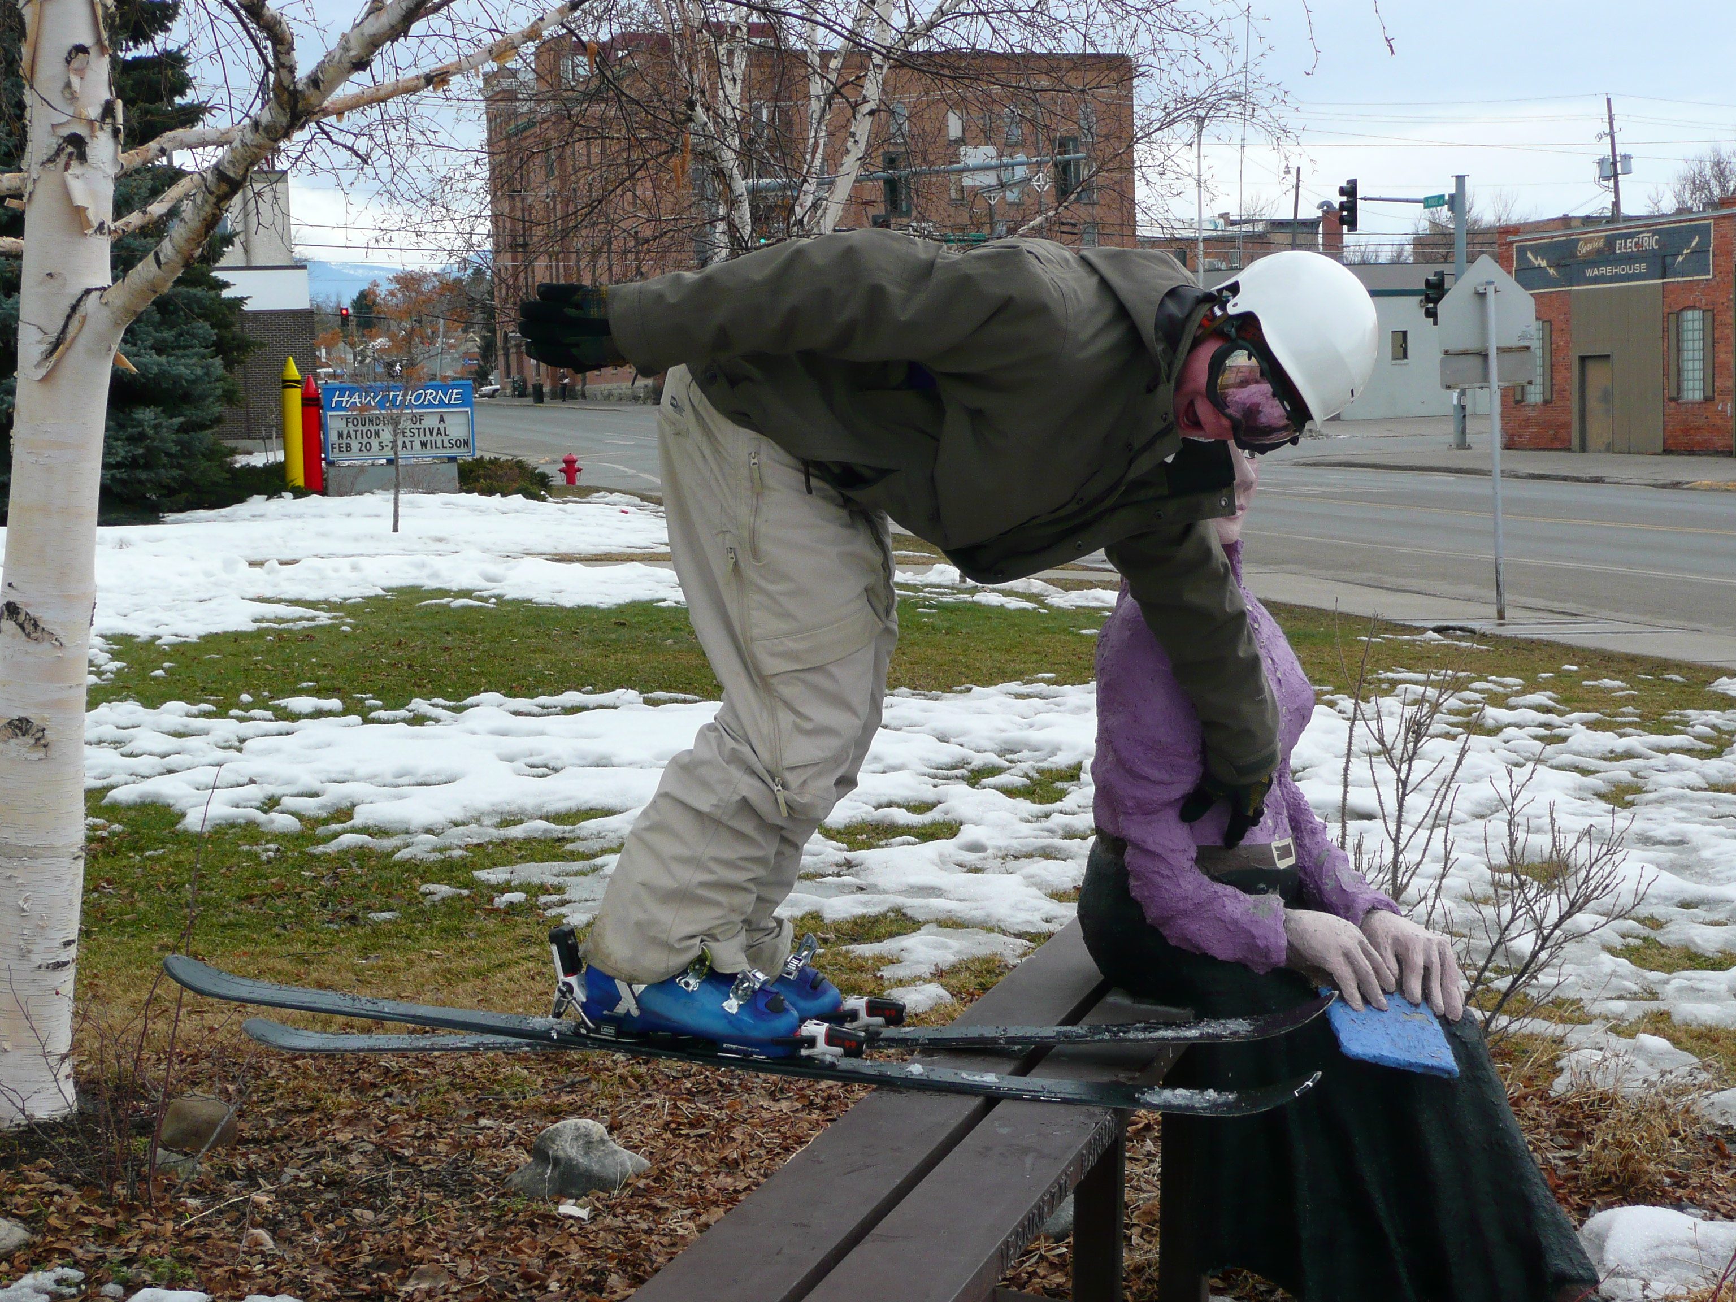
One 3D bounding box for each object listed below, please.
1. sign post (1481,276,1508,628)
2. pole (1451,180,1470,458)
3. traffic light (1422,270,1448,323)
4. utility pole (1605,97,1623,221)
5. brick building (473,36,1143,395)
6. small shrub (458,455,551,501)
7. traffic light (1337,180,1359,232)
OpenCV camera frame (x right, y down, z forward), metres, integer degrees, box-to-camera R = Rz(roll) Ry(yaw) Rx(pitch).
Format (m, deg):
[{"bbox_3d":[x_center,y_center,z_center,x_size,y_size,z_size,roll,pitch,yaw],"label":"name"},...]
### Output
[{"bbox_3d":[5.649,-1.799,24.800,0.075,3.070,0.075,-5,6,-19],"label":"sign post"},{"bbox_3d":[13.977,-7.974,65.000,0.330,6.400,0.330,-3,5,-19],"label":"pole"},{"bbox_3d":[13.423,-8.352,65.200,0.420,1.280,0.460,-3,5,-19],"label":"traffic light"},{"bbox_3d":[35.200,-18.975,128.806,0.330,13.786,0.330,-9,7,-18],"label":"utility pole"},{"bbox_3d":[-5.045,-22.738,154.470,22.800,17.800,45.000,-3,5,-19],"label":"brick building"},{"bbox_3d":[-6.337,-3.009,48.000,1.500,0.780,1.300,-3,5,-19],"label":"small shrub"},{"bbox_3d":[11.756,-10.893,67.500,0.420,1.290,0.460,-3,5,-19],"label":"traffic light"}]

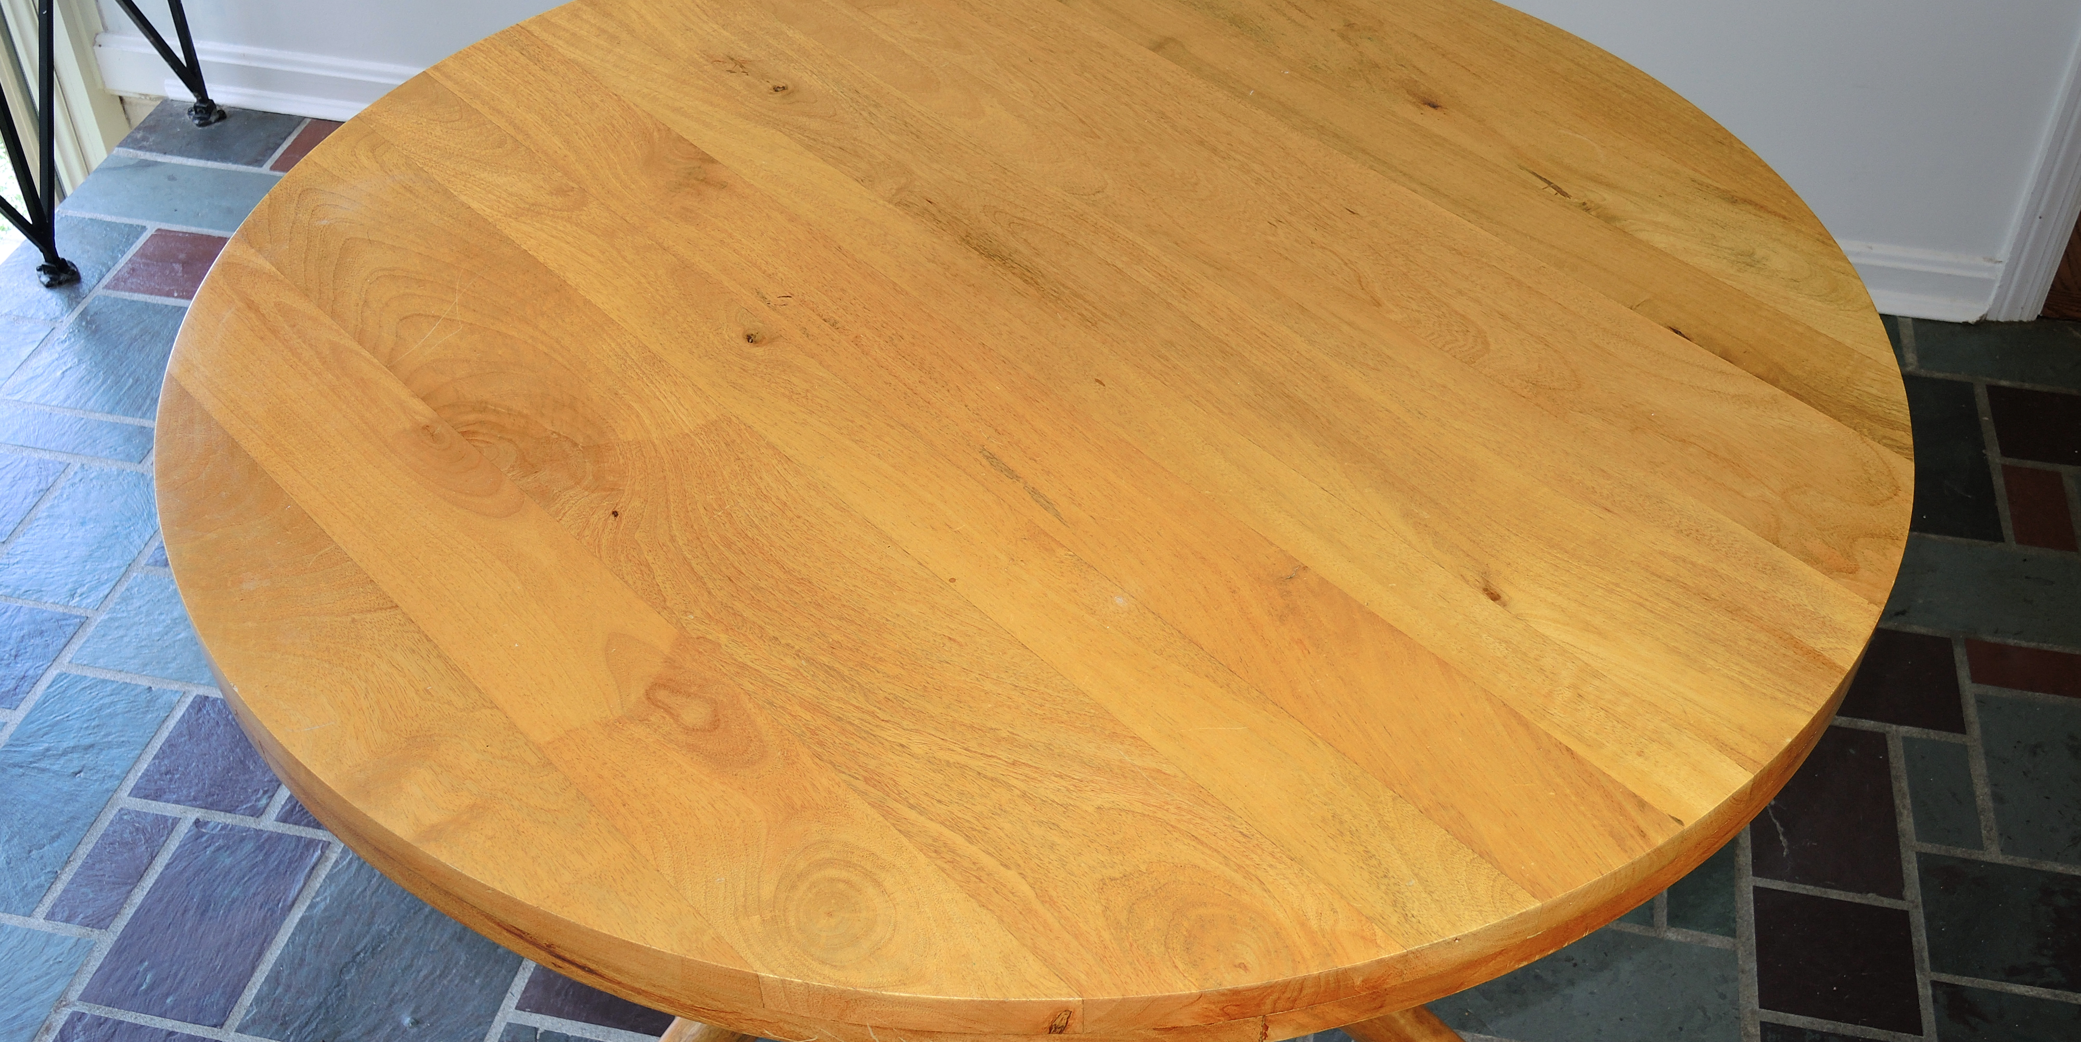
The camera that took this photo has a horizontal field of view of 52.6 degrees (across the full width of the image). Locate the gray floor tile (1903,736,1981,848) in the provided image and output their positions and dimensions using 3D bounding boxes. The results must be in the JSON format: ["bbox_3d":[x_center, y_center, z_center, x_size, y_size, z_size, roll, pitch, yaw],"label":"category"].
[{"bbox_3d":[0.880,0.269,2.055,0.062,0.012,0.134,8,44,9],"label":"gray floor tile"}]

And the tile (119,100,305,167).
[{"bbox_3d":[-1.151,-0.535,2.930,0.221,0.012,0.126,8,44,9],"label":"tile"}]

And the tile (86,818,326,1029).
[{"bbox_3d":[-0.776,0.375,1.964,0.145,0.012,0.211,8,44,9],"label":"tile"}]

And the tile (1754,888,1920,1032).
[{"bbox_3d":[0.723,0.402,1.916,0.140,0.012,0.137,8,44,9],"label":"tile"}]

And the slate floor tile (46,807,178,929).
[{"bbox_3d":[-0.882,0.335,2.008,0.063,0.012,0.134,8,44,9],"label":"slate floor tile"}]

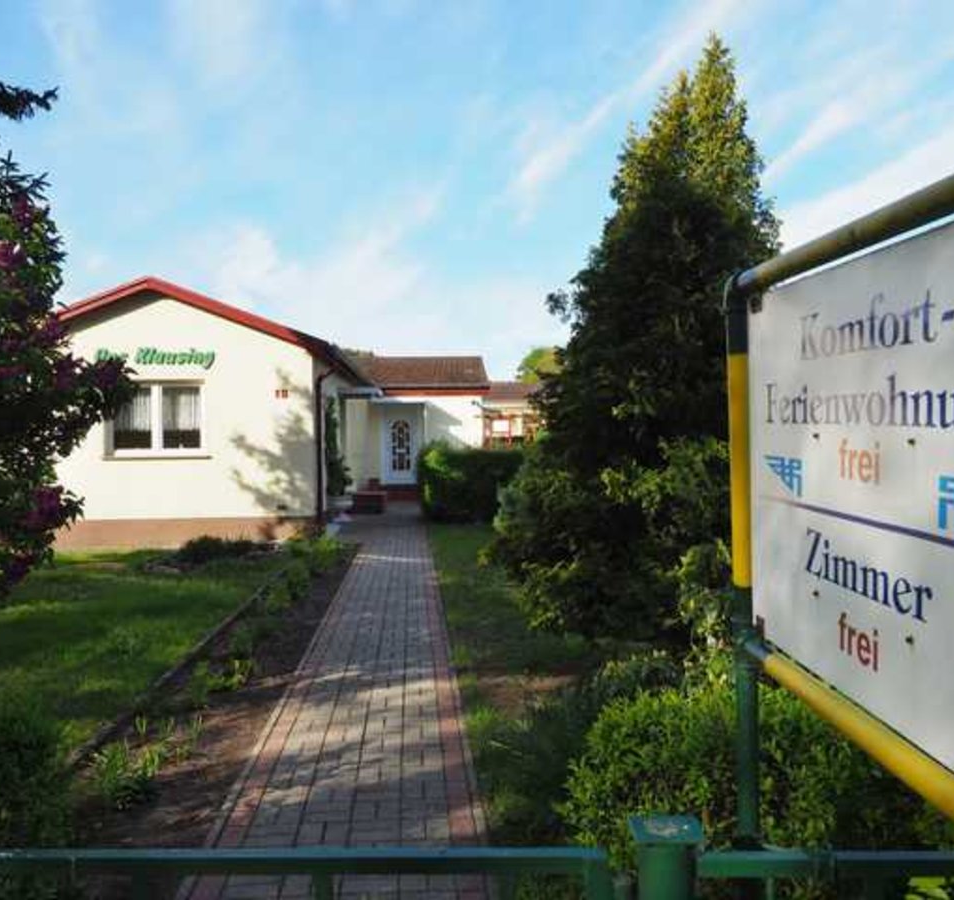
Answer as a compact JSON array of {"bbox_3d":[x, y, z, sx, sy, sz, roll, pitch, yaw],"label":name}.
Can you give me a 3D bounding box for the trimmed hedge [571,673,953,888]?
[{"bbox_3d":[0.770,1.090,2.300,1.100,0.800,0.800,-1,0,-3],"label":"trimmed hedge"}]

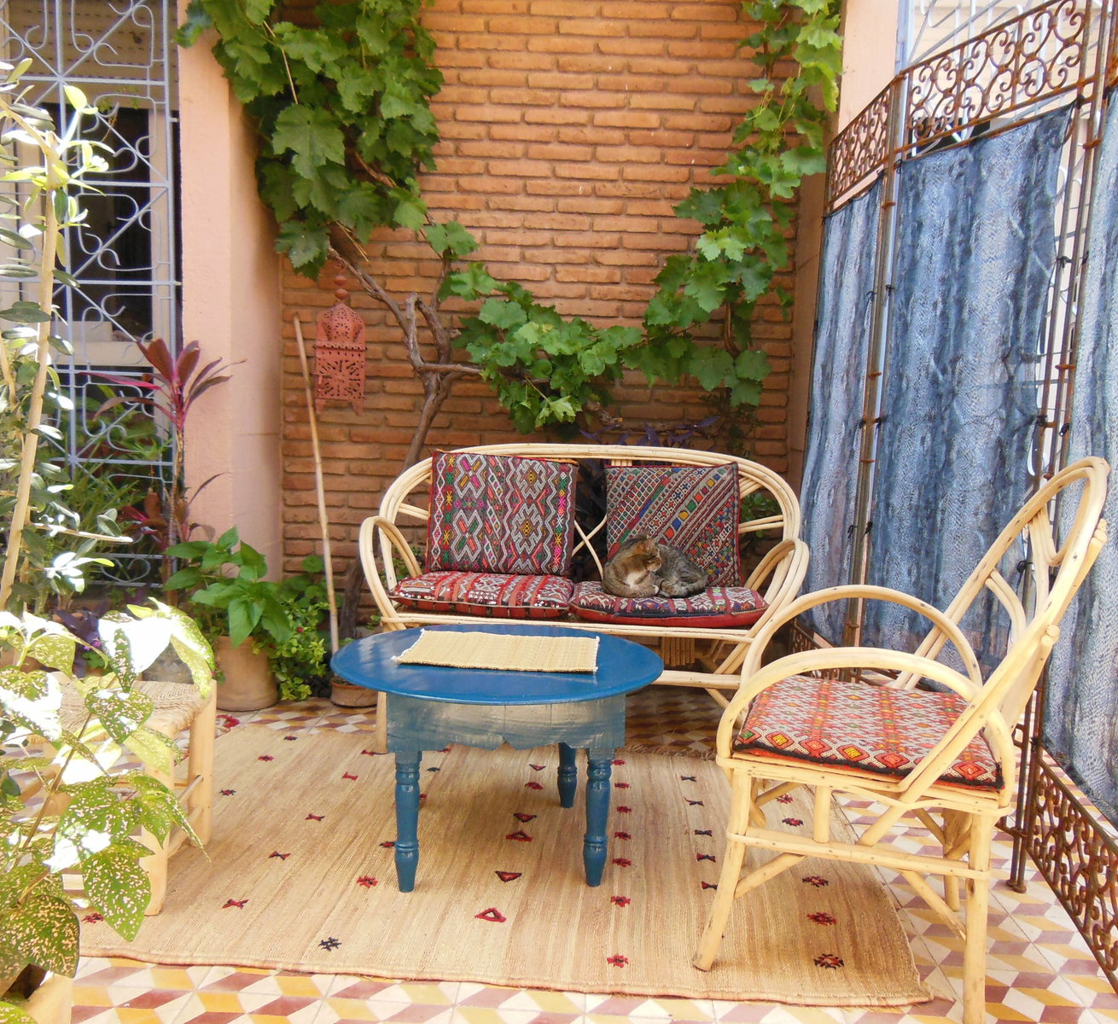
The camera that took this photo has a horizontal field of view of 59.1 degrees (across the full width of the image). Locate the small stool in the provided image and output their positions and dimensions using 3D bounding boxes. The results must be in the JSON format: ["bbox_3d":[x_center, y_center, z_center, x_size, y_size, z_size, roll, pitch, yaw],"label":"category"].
[{"bbox_3d":[-0.902,0.545,1.952,0.352,0.366,0.348,1,5,-3],"label":"small stool"}]

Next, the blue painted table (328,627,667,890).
[{"bbox_3d":[-0.132,0.524,2.175,0.718,0.423,0.718,1,5,-8],"label":"blue painted table"}]

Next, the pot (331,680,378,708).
[{"bbox_3d":[-0.665,0.587,3.259,0.175,0.071,0.175,2,5,0],"label":"pot"}]

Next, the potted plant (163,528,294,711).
[{"bbox_3d":[-1.070,0.330,3.195,0.406,0.562,0.364,2,5,2],"label":"potted plant"}]

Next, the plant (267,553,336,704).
[{"bbox_3d":[-0.857,0.376,3.268,0.224,0.478,0.229,2,5,2],"label":"plant"}]

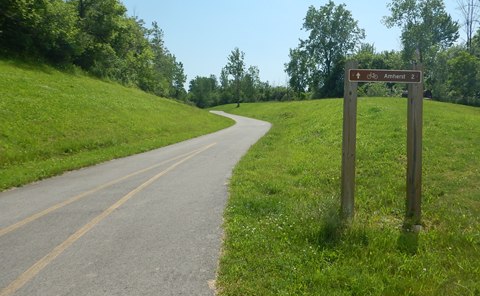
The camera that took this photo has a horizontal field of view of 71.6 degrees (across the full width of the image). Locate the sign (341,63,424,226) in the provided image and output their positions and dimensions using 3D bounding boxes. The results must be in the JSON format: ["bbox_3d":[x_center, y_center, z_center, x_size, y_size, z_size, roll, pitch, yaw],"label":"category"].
[{"bbox_3d":[1.800,-0.040,4.230,0.960,2.060,0.130,1,1,-3],"label":"sign"}]

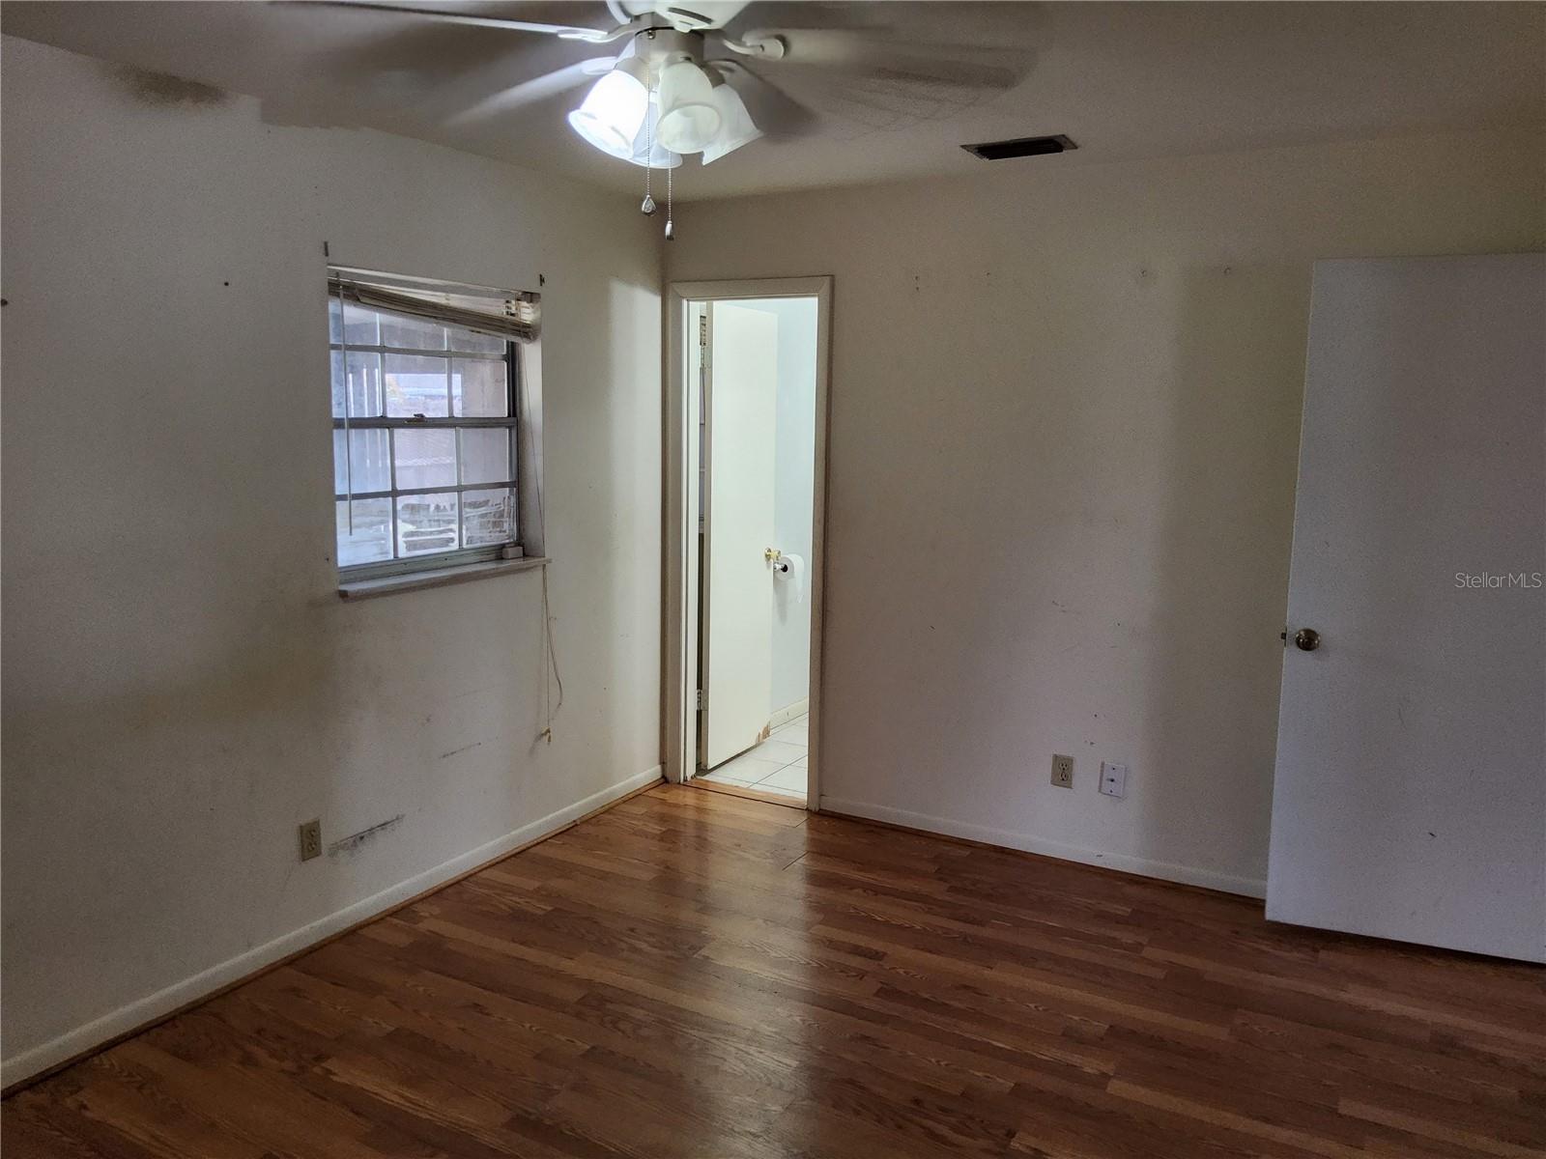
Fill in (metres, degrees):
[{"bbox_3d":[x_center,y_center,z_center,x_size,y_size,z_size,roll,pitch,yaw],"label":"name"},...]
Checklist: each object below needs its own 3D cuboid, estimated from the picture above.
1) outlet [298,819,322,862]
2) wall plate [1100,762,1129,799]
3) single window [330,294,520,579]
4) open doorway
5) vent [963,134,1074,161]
[{"bbox_3d":[-1.355,0.767,3.271,0.014,0.114,0.071,6,10,29],"label":"outlet"},{"bbox_3d":[1.181,0.699,3.877,0.076,0.116,0.014,6,10,29],"label":"wall plate"},{"bbox_3d":[-1.119,-0.486,3.664,0.100,0.920,0.870,6,10,29],"label":"single window"},{"bbox_3d":[-0.095,-0.129,4.558,0.745,2.110,0.130,6,10,29],"label":"open doorway"},{"bbox_3d":[0.770,-1.343,3.478,0.310,0.022,0.200,6,10,29],"label":"vent"}]

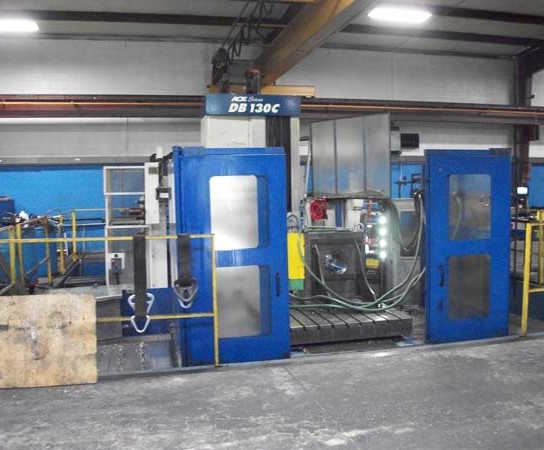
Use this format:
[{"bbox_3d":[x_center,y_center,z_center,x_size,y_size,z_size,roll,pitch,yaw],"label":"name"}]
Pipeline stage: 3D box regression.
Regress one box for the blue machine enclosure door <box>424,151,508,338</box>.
[{"bbox_3d":[1.889,0.197,5.413,0.891,1.848,0.120,-2,5,-12],"label":"blue machine enclosure door"}]

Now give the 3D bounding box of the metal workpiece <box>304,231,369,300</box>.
[{"bbox_3d":[0.761,0.478,6.640,0.658,0.800,0.466,-2,5,-12],"label":"metal workpiece"}]

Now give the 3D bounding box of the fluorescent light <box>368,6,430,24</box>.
[{"bbox_3d":[2.270,-3.701,9.800,1.220,0.110,0.320,-3,5,-18],"label":"fluorescent light"}]

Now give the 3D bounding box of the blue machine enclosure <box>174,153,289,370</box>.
[{"bbox_3d":[-0.343,0.272,4.888,0.967,1.863,0.120,-2,5,-12],"label":"blue machine enclosure"}]

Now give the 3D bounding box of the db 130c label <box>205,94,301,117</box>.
[{"bbox_3d":[-0.263,-1.634,7.644,1.306,0.281,0.150,-2,5,-12],"label":"db 130c label"}]

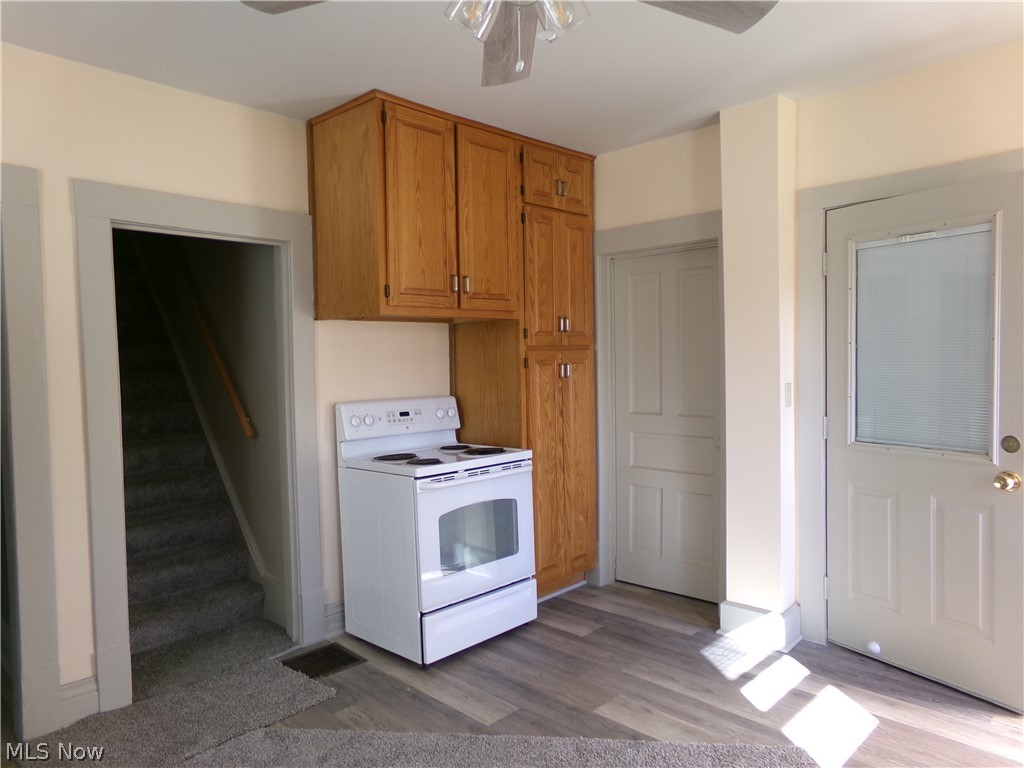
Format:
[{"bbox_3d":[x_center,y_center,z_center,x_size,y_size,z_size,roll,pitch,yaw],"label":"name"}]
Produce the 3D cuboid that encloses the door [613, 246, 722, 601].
[{"bbox_3d":[0.890,0.229,4.091,0.689,1.953,0.040,1,3,42],"label":"door"}]

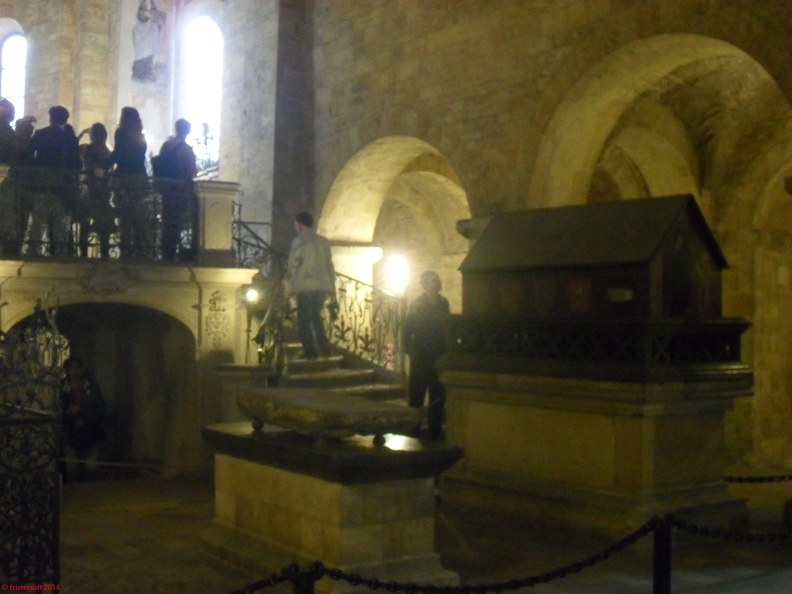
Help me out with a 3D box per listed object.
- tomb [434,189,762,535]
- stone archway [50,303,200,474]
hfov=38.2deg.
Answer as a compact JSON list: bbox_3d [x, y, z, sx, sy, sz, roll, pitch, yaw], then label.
[{"bbox_3d":[1.731,0.572,10.433,1.227,2.770,2.731,1,-1,-36],"label":"tomb"},{"bbox_3d":[-3.265,1.004,12.522,2.055,1.875,0.800,1,-1,-36],"label":"stone archway"}]

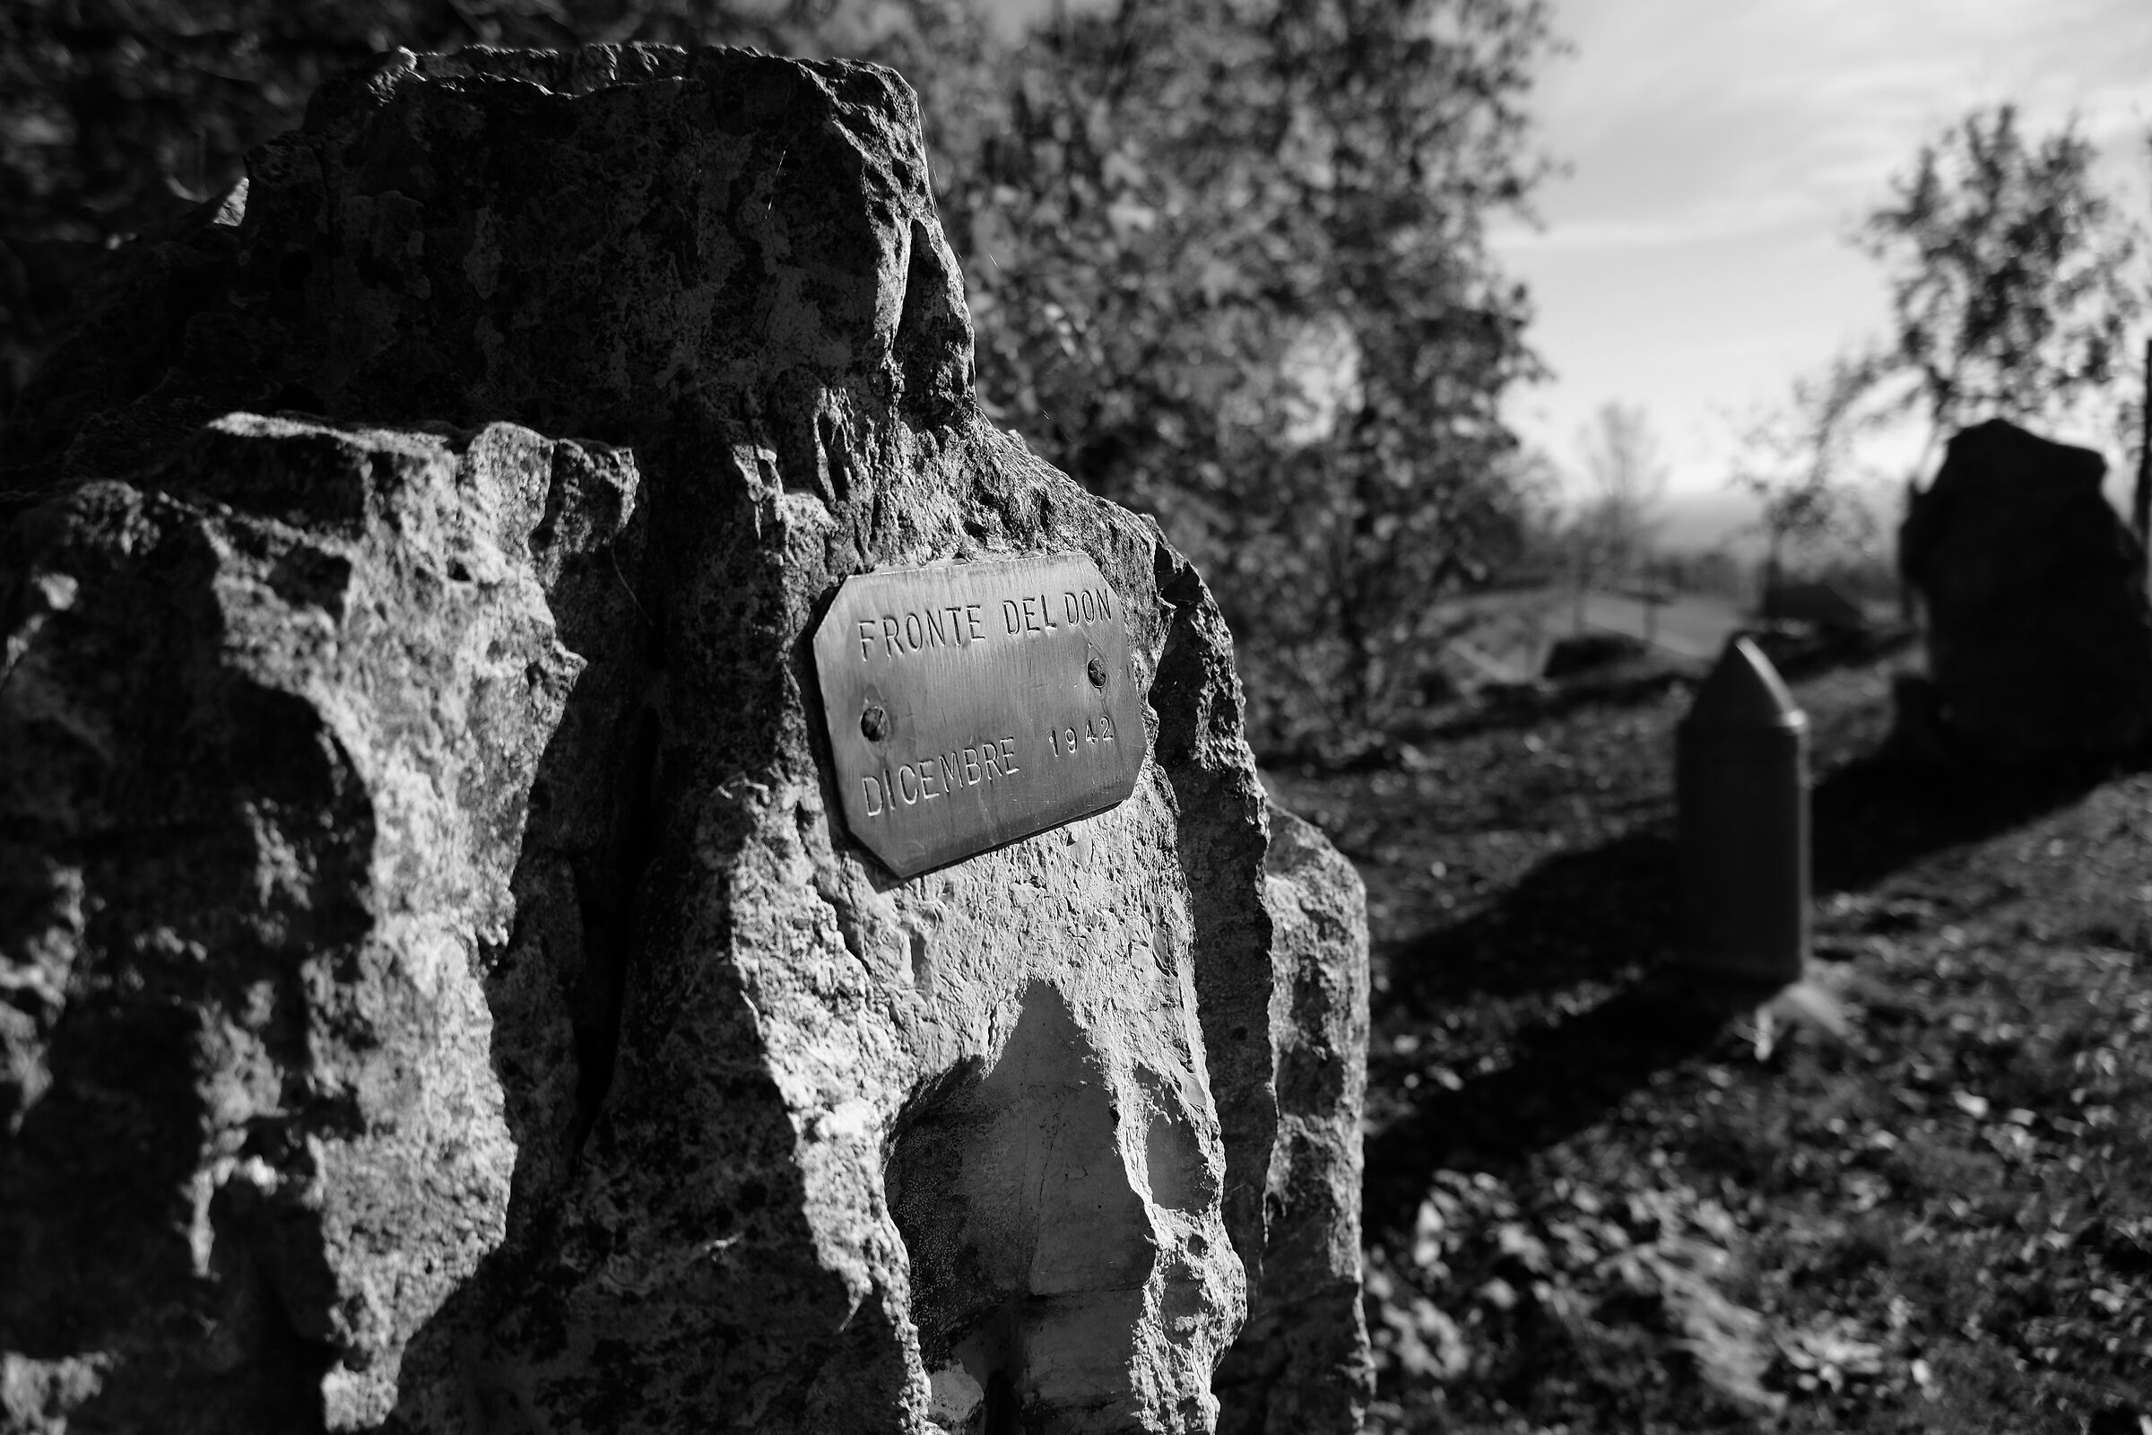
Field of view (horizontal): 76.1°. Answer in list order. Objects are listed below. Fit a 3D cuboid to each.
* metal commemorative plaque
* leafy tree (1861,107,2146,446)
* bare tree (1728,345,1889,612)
[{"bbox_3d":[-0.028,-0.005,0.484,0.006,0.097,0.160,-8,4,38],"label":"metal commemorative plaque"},{"bbox_3d":[7.685,-2.871,11.500,1.988,4.288,1.888,4,11,34],"label":"leafy tree"},{"bbox_3d":[7.977,-2.530,15.000,1.540,2.860,1.463,3,10,28],"label":"bare tree"}]

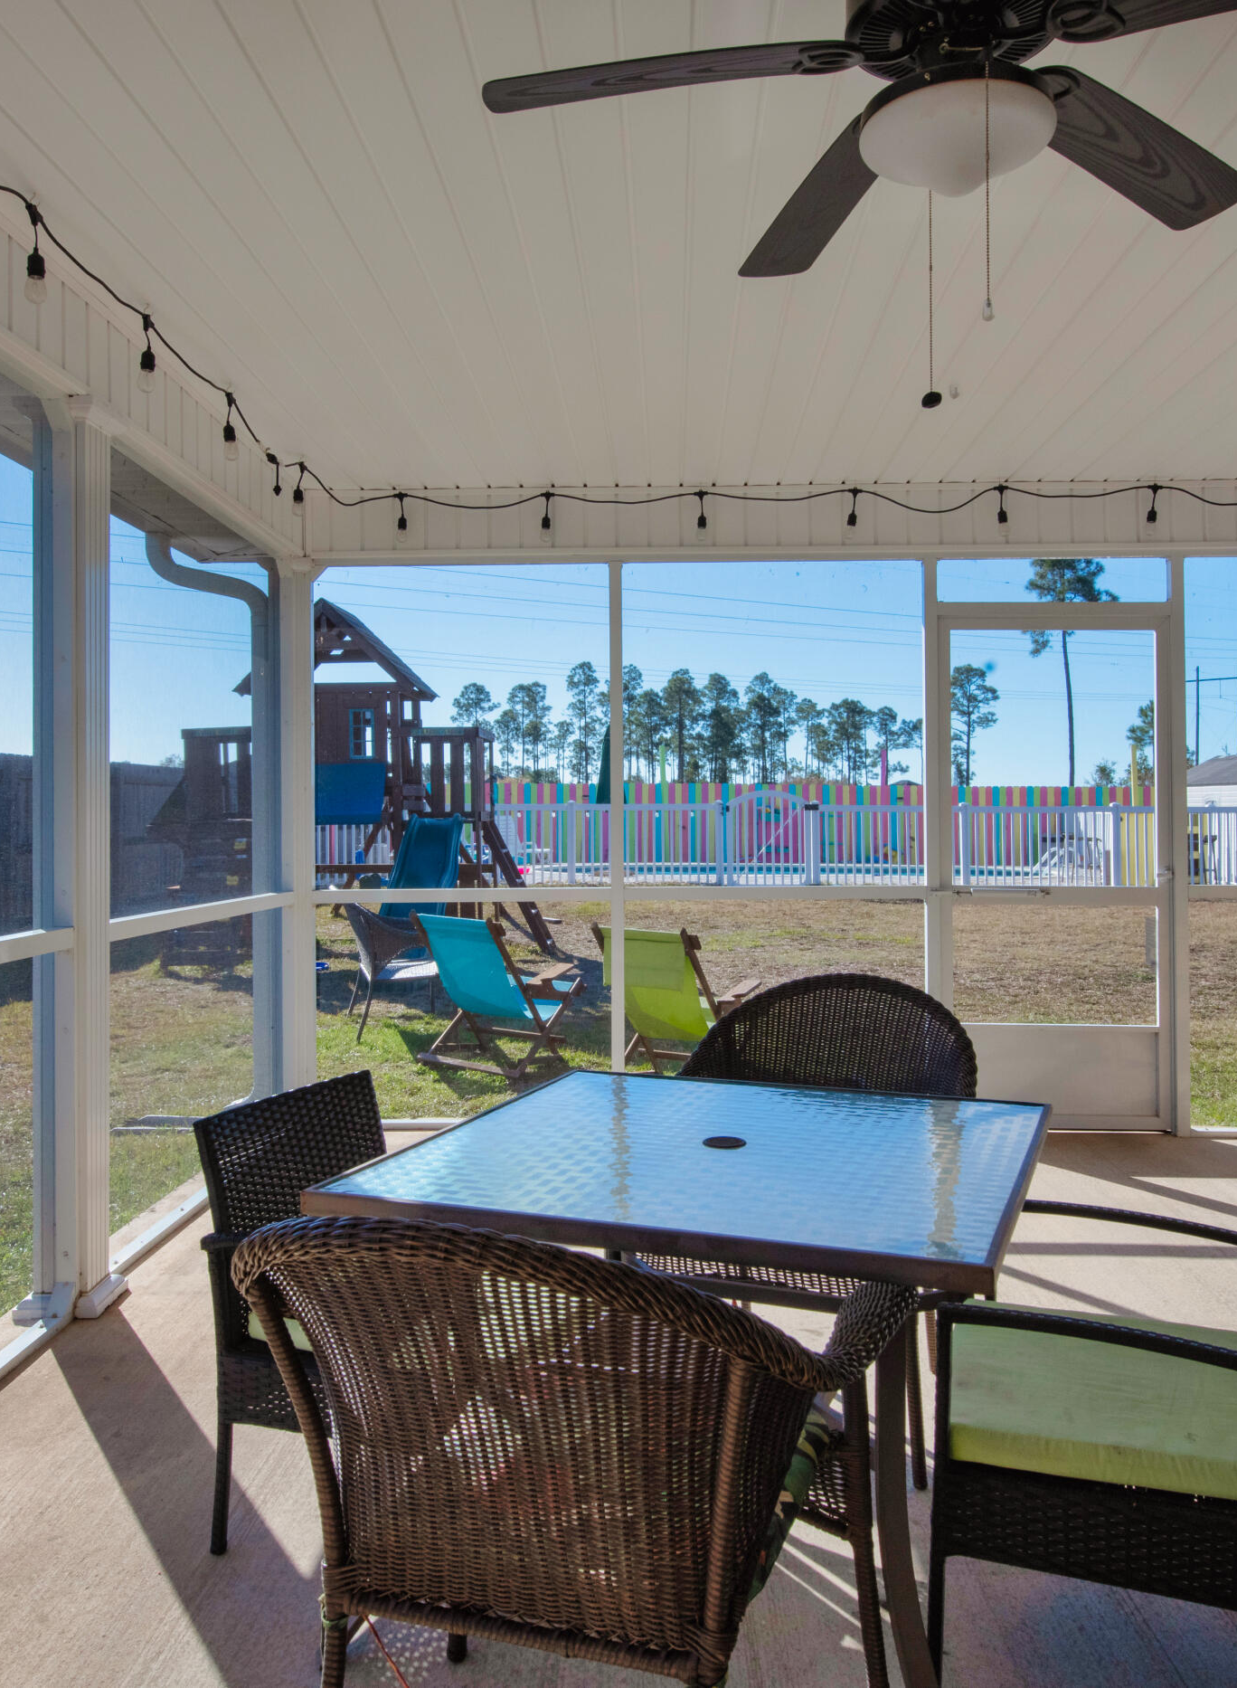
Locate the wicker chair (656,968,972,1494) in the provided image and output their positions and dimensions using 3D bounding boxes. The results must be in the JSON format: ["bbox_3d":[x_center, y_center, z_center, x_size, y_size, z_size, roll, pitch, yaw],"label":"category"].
[{"bbox_3d":[0.420,0.754,2.722,0.600,0.885,0.620,0,1,20],"label":"wicker chair"}]

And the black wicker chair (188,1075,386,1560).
[{"bbox_3d":[-0.340,0.834,2.215,0.580,0.750,0.530,1,1,24],"label":"black wicker chair"}]

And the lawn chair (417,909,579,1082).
[{"bbox_3d":[-0.630,0.796,7.050,0.640,0.800,0.860,1,2,39],"label":"lawn chair"}]

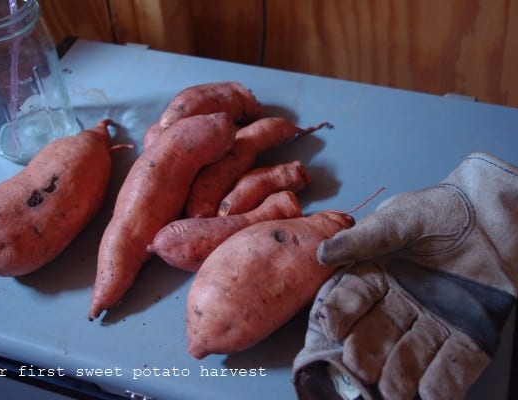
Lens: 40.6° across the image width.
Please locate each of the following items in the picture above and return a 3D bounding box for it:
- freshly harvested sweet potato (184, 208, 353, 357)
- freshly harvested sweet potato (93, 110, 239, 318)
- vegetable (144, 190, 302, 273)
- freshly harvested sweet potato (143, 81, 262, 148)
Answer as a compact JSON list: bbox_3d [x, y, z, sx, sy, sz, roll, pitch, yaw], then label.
[{"bbox_3d":[0.012,0.057,0.576,0.186,0.078,0.078,-32,53,-23],"label":"freshly harvested sweet potato"},{"bbox_3d":[-0.102,-0.001,0.649,0.063,0.062,0.243,20,52,21],"label":"freshly harvested sweet potato"},{"bbox_3d":[-0.027,0.028,0.631,0.145,0.042,0.047,-18,49,-13],"label":"vegetable"},{"bbox_3d":[-0.063,-0.093,0.743,0.137,0.047,0.053,-28,51,-20],"label":"freshly harvested sweet potato"}]

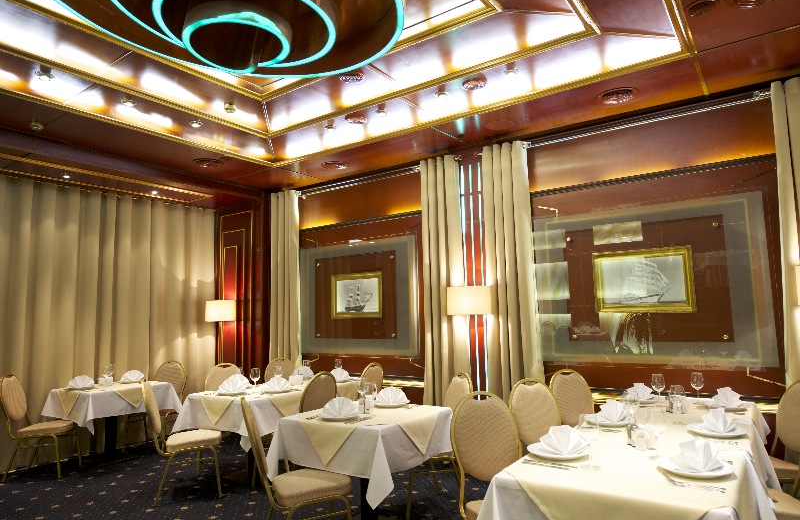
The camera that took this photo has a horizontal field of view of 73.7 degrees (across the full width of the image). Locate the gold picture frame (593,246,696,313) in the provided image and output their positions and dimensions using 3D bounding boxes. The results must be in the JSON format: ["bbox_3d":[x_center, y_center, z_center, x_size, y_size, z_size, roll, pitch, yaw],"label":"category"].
[{"bbox_3d":[1.947,0.172,4.286,0.739,0.508,0.050,-6,-8,36],"label":"gold picture frame"}]

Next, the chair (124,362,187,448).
[{"bbox_3d":[-2.759,1.640,6.057,0.450,0.935,0.570,-2,-6,8],"label":"chair"}]

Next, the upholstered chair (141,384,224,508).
[{"bbox_3d":[-1.767,1.425,4.355,0.589,0.932,0.459,1,-7,-21],"label":"upholstered chair"}]

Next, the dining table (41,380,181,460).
[{"bbox_3d":[-2.983,1.680,5.546,0.880,0.755,0.900,-6,-8,36],"label":"dining table"}]

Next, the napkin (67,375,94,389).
[{"bbox_3d":[-3.140,1.198,5.253,0.240,0.117,0.089,2,-7,-26],"label":"napkin"}]

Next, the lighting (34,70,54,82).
[{"bbox_3d":[-2.513,-1.307,3.773,0.117,0.041,0.117,-6,-8,35],"label":"lighting"}]

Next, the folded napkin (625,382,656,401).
[{"bbox_3d":[1.703,0.921,3.775,0.192,0.127,0.099,-3,-7,19],"label":"folded napkin"}]

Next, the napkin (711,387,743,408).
[{"bbox_3d":[2.111,0.878,3.459,0.175,0.127,0.099,-3,-6,15],"label":"napkin"}]

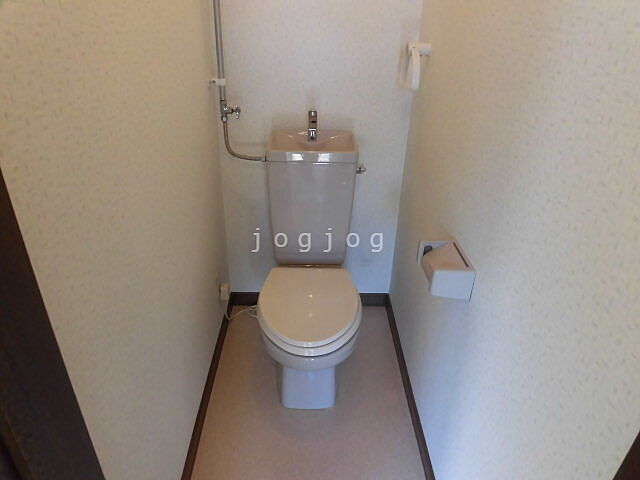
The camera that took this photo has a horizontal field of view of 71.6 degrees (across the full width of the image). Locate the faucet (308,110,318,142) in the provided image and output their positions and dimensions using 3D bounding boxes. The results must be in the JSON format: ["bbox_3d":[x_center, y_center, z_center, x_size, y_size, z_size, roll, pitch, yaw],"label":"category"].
[{"bbox_3d":[-0.025,-0.420,1.656,0.033,0.114,0.080,1,29,-2],"label":"faucet"}]

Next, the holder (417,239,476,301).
[{"bbox_3d":[0.317,0.071,1.151,0.100,0.083,0.173,1,29,-2],"label":"holder"}]

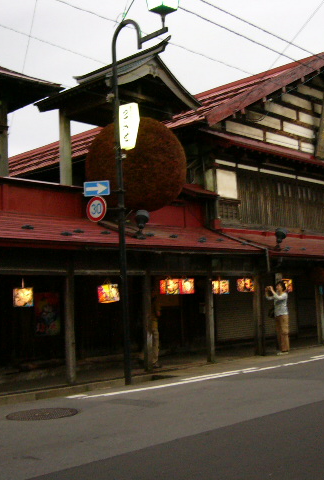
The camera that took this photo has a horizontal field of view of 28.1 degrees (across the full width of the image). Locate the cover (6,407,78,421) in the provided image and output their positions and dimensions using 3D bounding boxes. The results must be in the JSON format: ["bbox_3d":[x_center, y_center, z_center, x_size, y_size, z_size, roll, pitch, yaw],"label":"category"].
[{"bbox_3d":[-1.589,2.307,8.604,0.940,0.040,0.940,-3,-5,0],"label":"cover"}]

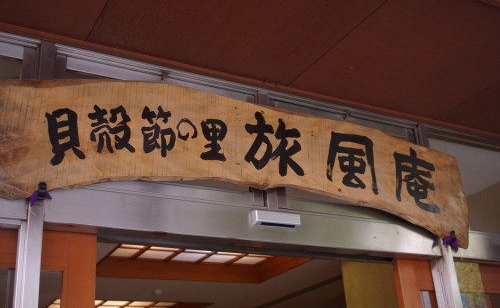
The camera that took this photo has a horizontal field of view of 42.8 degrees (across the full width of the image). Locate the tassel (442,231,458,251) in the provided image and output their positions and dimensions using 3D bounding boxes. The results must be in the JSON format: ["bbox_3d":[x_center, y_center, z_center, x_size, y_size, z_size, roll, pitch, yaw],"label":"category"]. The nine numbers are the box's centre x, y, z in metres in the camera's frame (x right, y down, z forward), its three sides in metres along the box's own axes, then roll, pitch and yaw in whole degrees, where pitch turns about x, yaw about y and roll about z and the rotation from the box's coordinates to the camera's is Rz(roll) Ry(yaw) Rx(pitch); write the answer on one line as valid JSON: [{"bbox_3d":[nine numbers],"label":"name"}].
[{"bbox_3d":[0.982,0.426,3.126,0.070,0.088,0.035,9,-26,-29],"label":"tassel"}]

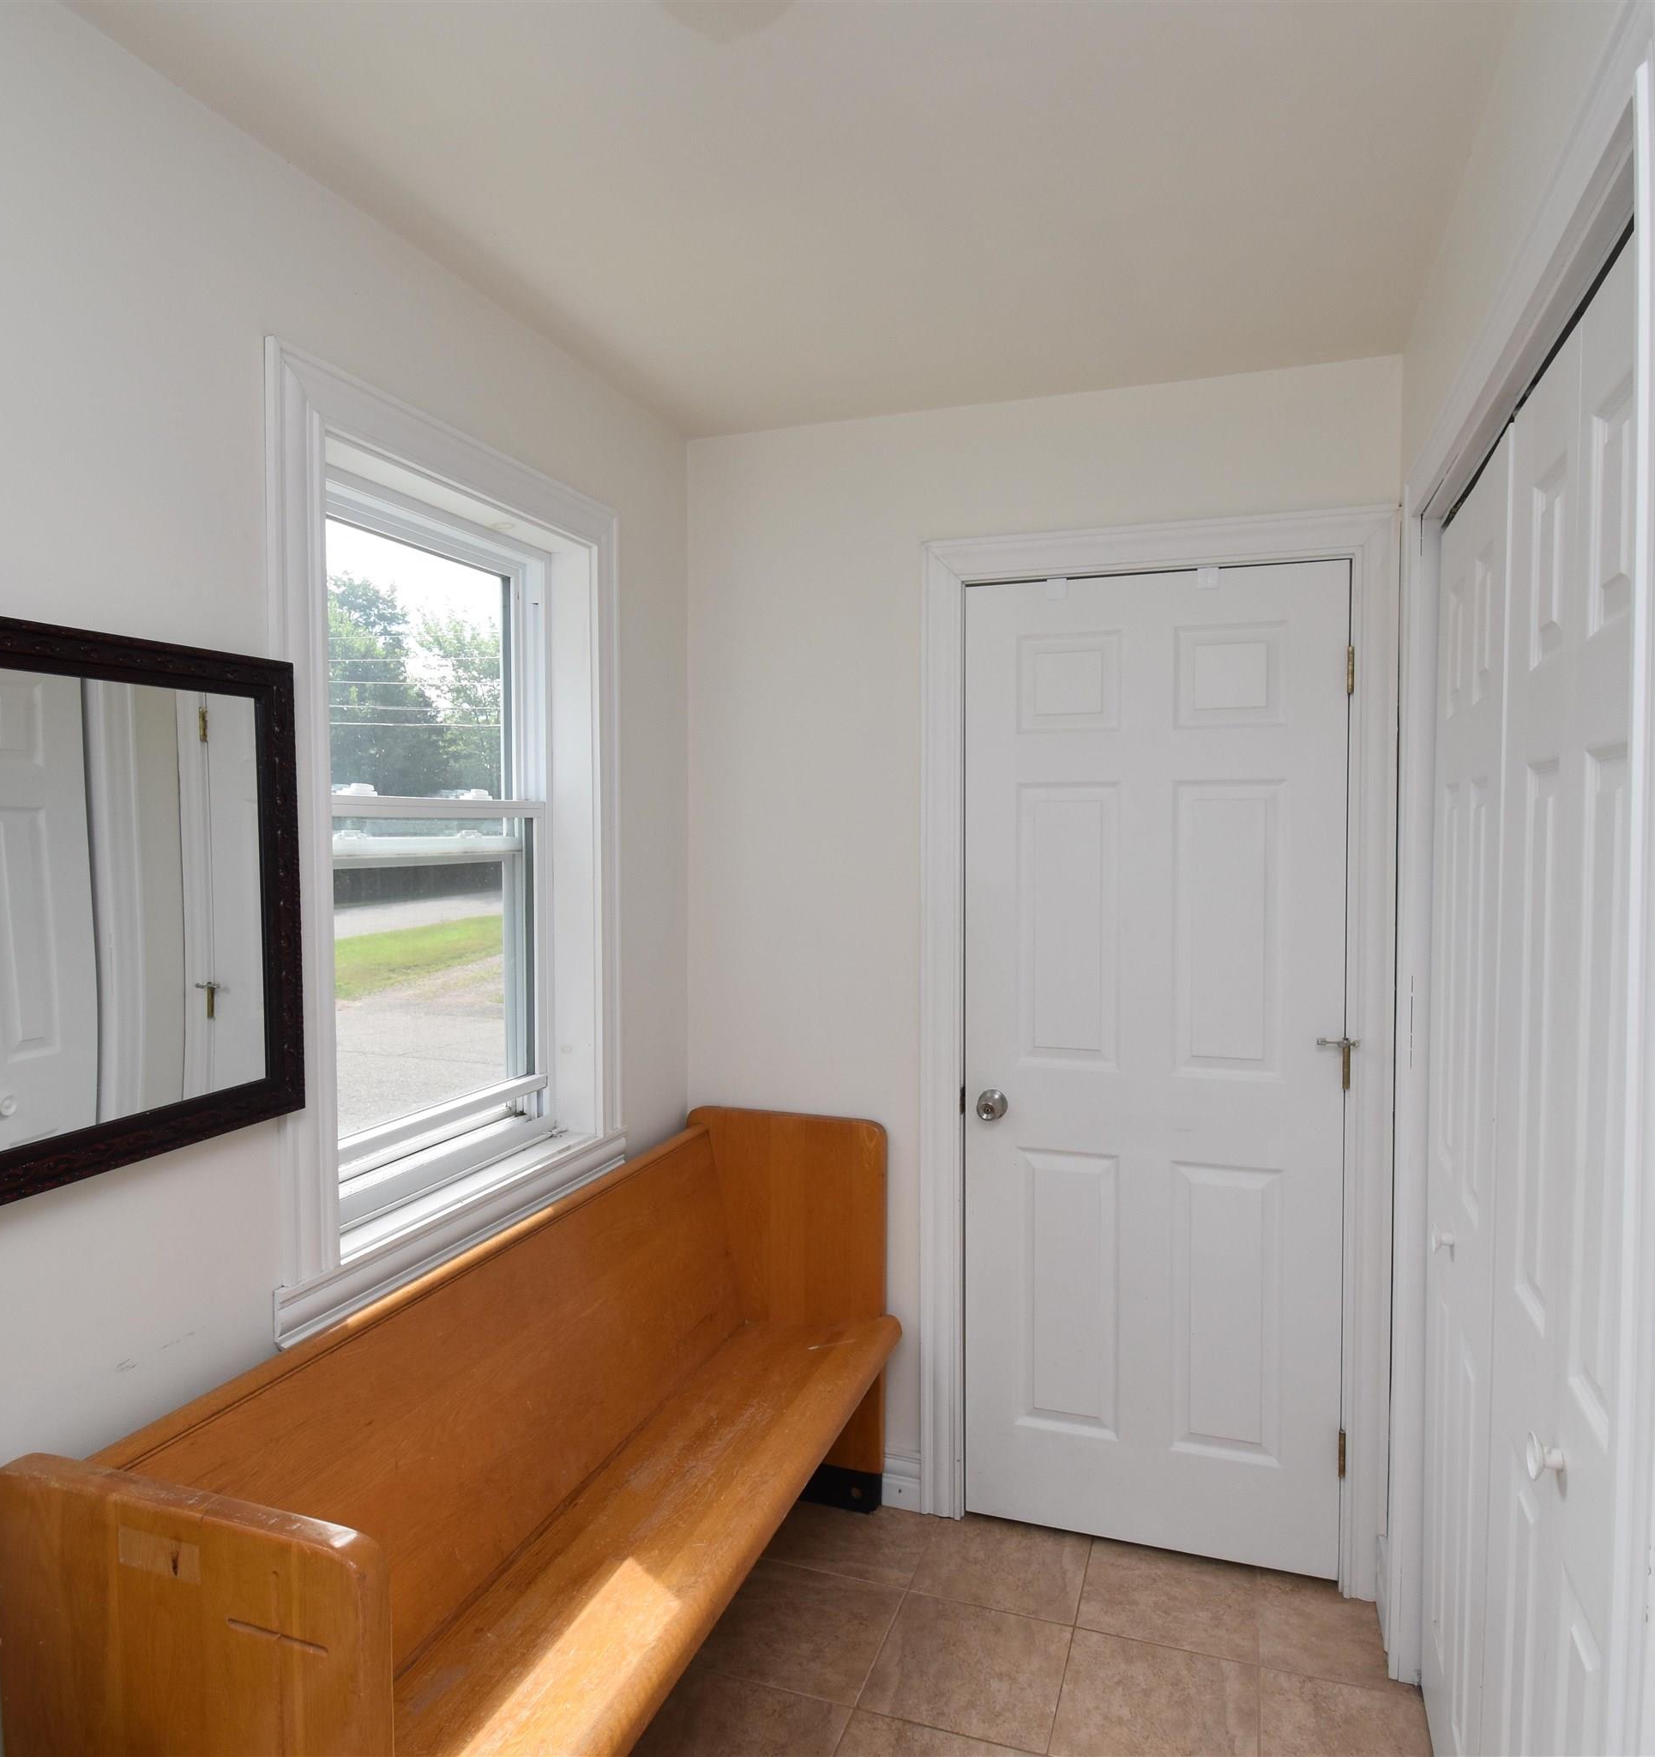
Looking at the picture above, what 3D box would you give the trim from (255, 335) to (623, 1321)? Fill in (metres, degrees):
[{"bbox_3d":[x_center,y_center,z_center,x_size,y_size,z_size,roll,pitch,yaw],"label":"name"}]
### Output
[{"bbox_3d":[-0.589,-0.055,1.868,0.033,1.337,0.868,1,2,21],"label":"trim"}]

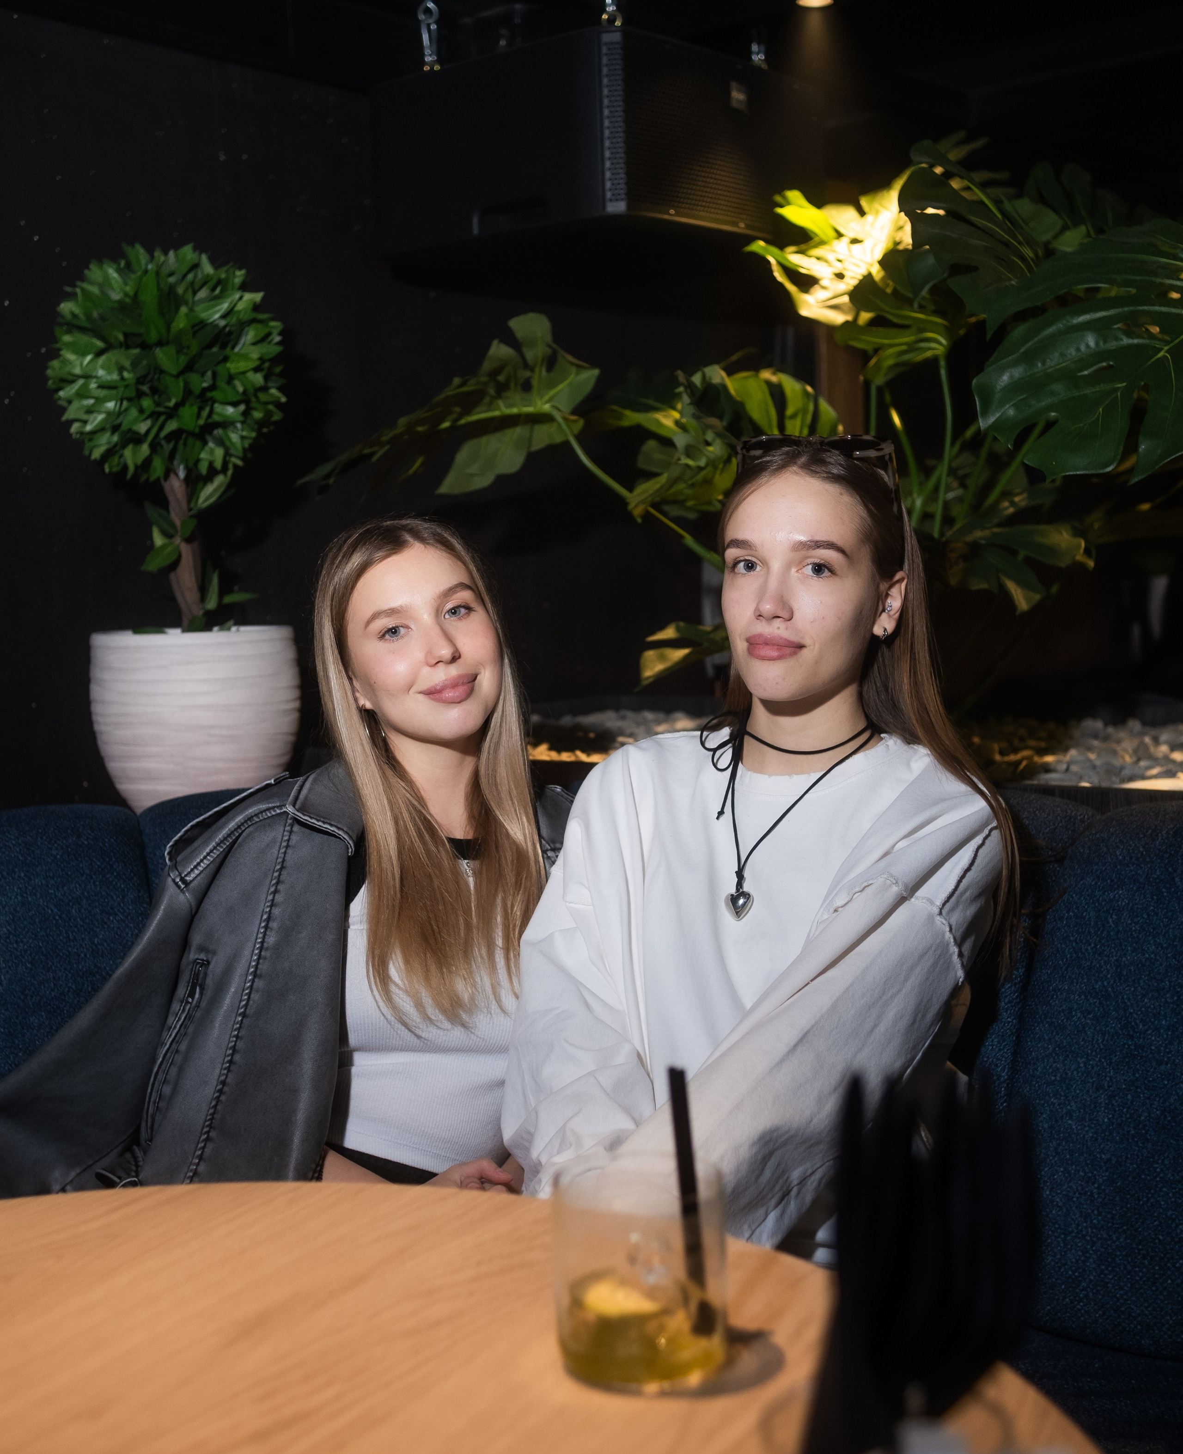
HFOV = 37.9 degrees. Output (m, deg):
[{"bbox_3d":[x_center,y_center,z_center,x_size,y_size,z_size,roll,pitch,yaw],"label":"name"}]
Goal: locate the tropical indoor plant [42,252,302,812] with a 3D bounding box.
[{"bbox_3d":[-0.493,-0.228,2.050,0.285,0.690,0.285,1,3,0],"label":"tropical indoor plant"}]

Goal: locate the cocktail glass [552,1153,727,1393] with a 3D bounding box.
[{"bbox_3d":[0.024,0.271,0.865,0.086,0.092,0.086,1,3,0],"label":"cocktail glass"}]

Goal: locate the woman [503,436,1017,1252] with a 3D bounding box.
[{"bbox_3d":[0.060,0.400,1.320,0.500,1.270,0.720,2,3,19],"label":"woman"}]

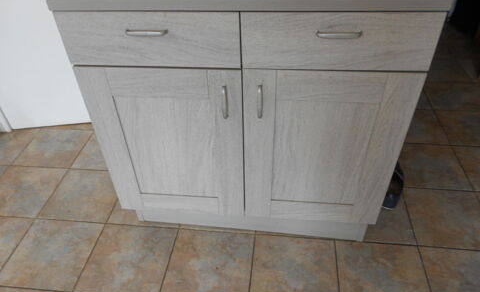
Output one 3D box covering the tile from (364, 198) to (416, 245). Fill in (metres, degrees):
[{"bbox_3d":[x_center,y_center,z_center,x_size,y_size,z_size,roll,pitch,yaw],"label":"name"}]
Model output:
[{"bbox_3d":[0.531,0.269,1.479,0.302,0.010,0.302,3,40,6],"label":"tile"}]

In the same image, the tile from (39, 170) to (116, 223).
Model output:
[{"bbox_3d":[-0.685,0.214,1.608,0.302,0.010,0.302,3,40,6],"label":"tile"}]

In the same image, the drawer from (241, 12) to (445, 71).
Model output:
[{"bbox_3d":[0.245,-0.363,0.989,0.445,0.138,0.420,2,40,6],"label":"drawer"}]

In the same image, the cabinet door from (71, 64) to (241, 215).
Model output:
[{"bbox_3d":[-0.209,0.014,1.120,0.447,0.570,0.022,2,40,5],"label":"cabinet door"}]

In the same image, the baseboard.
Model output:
[{"bbox_3d":[0.028,0.272,1.380,0.890,0.150,0.018,4,40,7],"label":"baseboard"}]

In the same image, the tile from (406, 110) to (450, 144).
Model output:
[{"bbox_3d":[0.902,-0.107,1.913,0.302,0.010,0.302,3,40,6],"label":"tile"}]

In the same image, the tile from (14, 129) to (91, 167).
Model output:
[{"bbox_3d":[-0.955,0.005,1.874,0.302,0.010,0.302,3,40,6],"label":"tile"}]

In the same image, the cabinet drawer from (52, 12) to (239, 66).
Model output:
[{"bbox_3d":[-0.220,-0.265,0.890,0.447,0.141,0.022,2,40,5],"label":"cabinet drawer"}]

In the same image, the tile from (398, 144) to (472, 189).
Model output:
[{"bbox_3d":[0.867,0.094,1.684,0.301,0.010,0.301,3,40,6],"label":"tile"}]

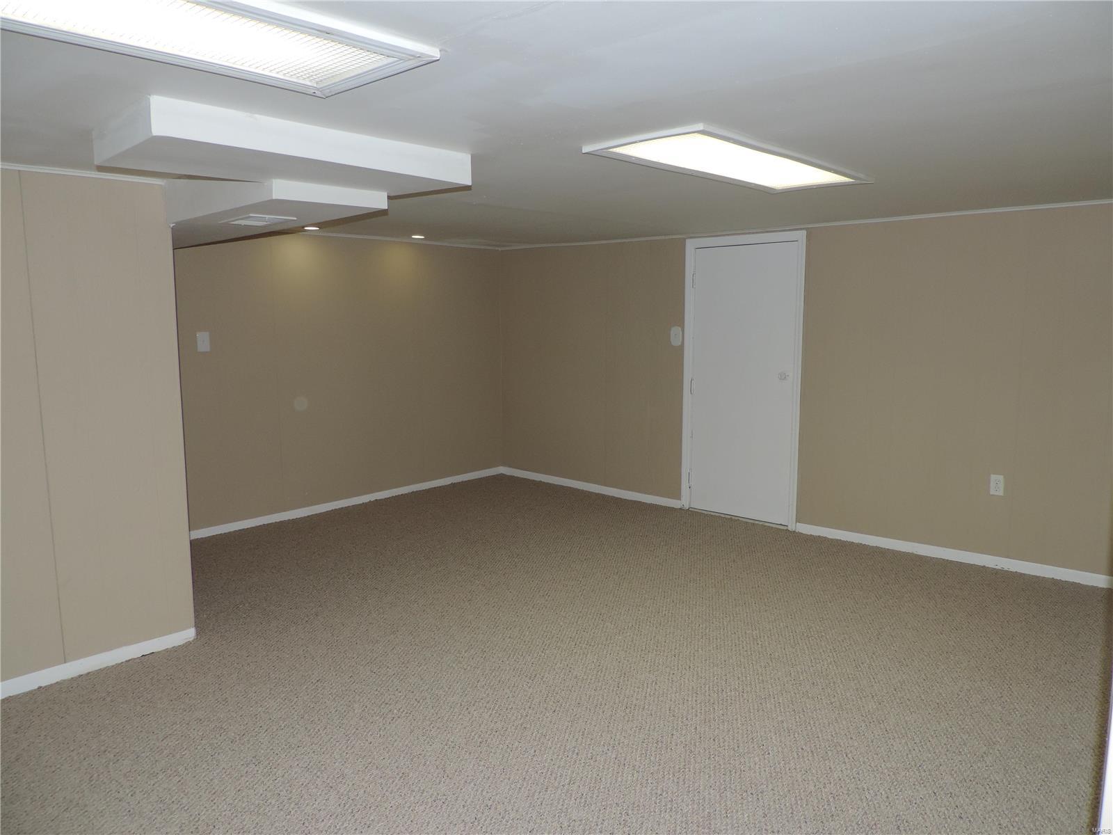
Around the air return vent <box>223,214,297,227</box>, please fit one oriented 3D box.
[{"bbox_3d":[-1.219,-0.809,3.153,0.343,0.025,0.206,7,10,43],"label":"air return vent"}]

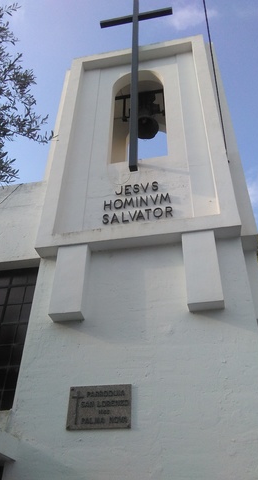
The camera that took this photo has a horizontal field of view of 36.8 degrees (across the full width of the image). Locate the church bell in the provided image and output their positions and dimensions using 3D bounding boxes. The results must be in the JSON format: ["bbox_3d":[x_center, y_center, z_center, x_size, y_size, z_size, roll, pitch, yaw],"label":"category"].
[{"bbox_3d":[0.360,-2.770,8.535,0.607,1.056,0.572,1,-37,1],"label":"church bell"}]

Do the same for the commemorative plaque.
[{"bbox_3d":[-0.325,1.842,4.294,0.719,0.455,0.030,-6,-38,10],"label":"commemorative plaque"}]

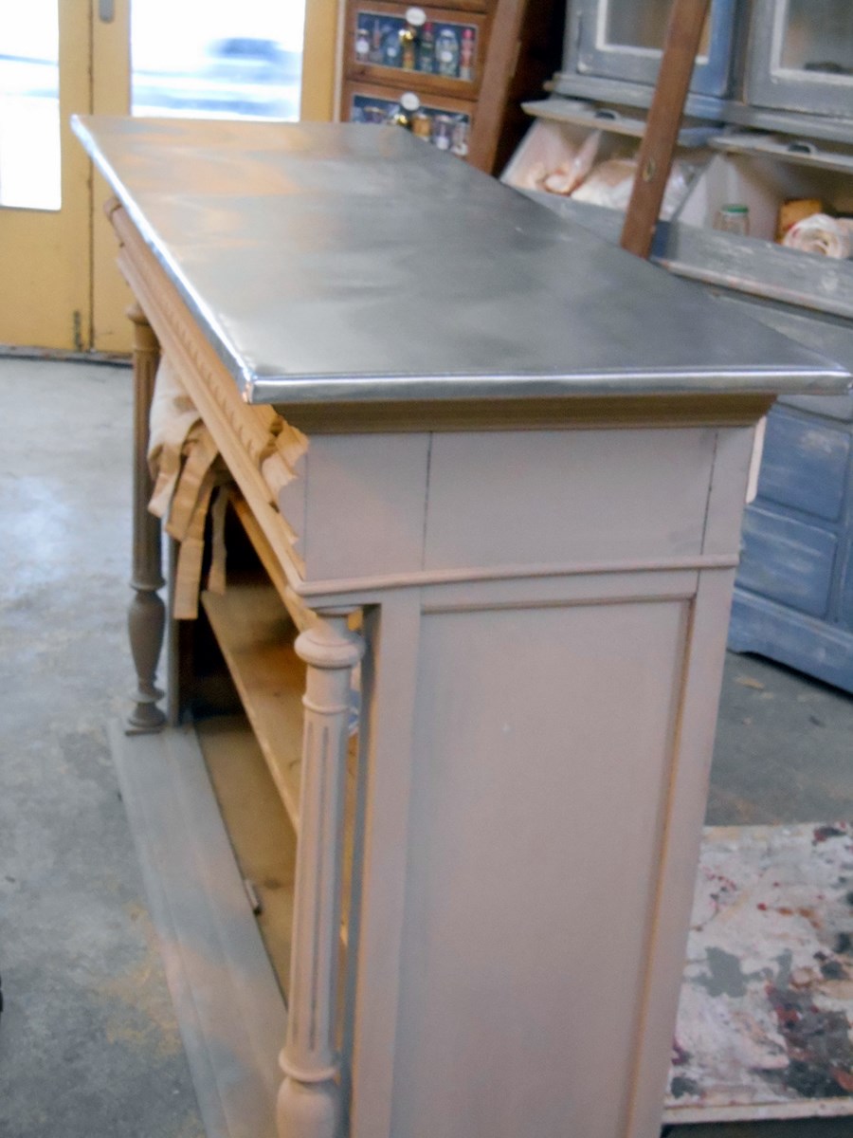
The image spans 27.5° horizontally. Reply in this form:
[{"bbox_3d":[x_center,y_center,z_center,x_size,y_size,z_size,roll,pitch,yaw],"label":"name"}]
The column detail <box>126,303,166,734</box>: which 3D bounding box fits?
[{"bbox_3d":[-0.458,-0.084,2.850,0.067,0.760,0.067,-2,22,-16],"label":"column detail"}]

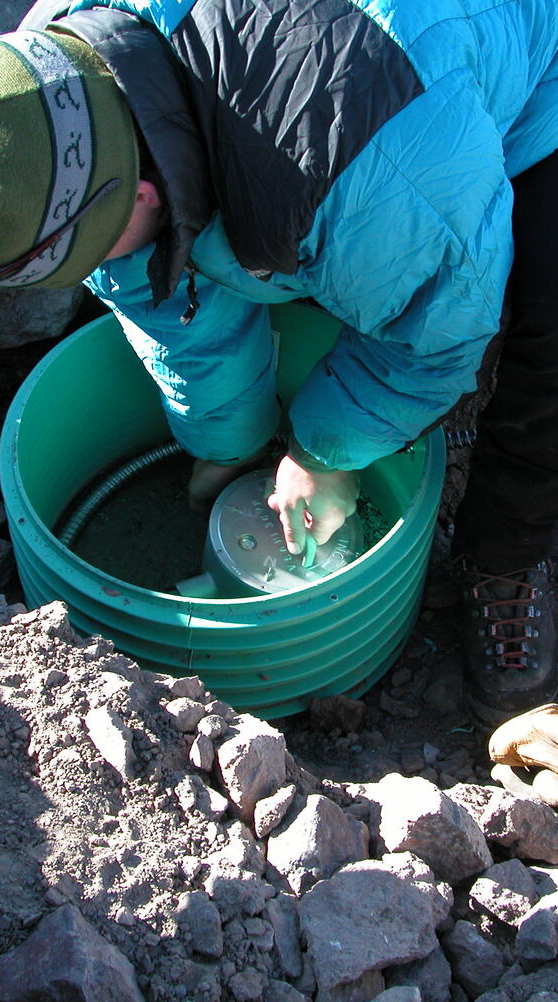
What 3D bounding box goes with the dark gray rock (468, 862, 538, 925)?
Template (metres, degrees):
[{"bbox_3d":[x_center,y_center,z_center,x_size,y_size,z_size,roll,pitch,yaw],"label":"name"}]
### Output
[{"bbox_3d":[0.230,0.400,1.375,0.072,0.052,0.060,16,53,12],"label":"dark gray rock"}]

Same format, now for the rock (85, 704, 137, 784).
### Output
[{"bbox_3d":[-0.180,0.260,1.444,0.041,0.036,0.086,-18,54,-15],"label":"rock"}]

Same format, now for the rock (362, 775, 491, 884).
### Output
[{"bbox_3d":[0.160,0.356,1.466,0.135,0.078,0.091,18,53,12],"label":"rock"}]

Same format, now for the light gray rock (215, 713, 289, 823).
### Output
[{"bbox_3d":[-0.030,0.294,1.485,0.076,0.073,0.112,-6,52,-6],"label":"light gray rock"}]

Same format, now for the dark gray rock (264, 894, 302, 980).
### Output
[{"bbox_3d":[0.004,0.423,1.310,0.037,0.055,0.075,-8,52,-6],"label":"dark gray rock"}]

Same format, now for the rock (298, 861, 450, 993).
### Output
[{"bbox_3d":[0.096,0.433,1.378,0.147,0.084,0.112,-12,53,-11],"label":"rock"}]

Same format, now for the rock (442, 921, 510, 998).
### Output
[{"bbox_3d":[0.200,0.464,1.368,0.058,0.047,0.069,-14,53,-12],"label":"rock"}]

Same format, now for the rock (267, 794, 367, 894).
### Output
[{"bbox_3d":[0.038,0.341,1.345,0.095,0.080,0.080,0,52,0],"label":"rock"}]

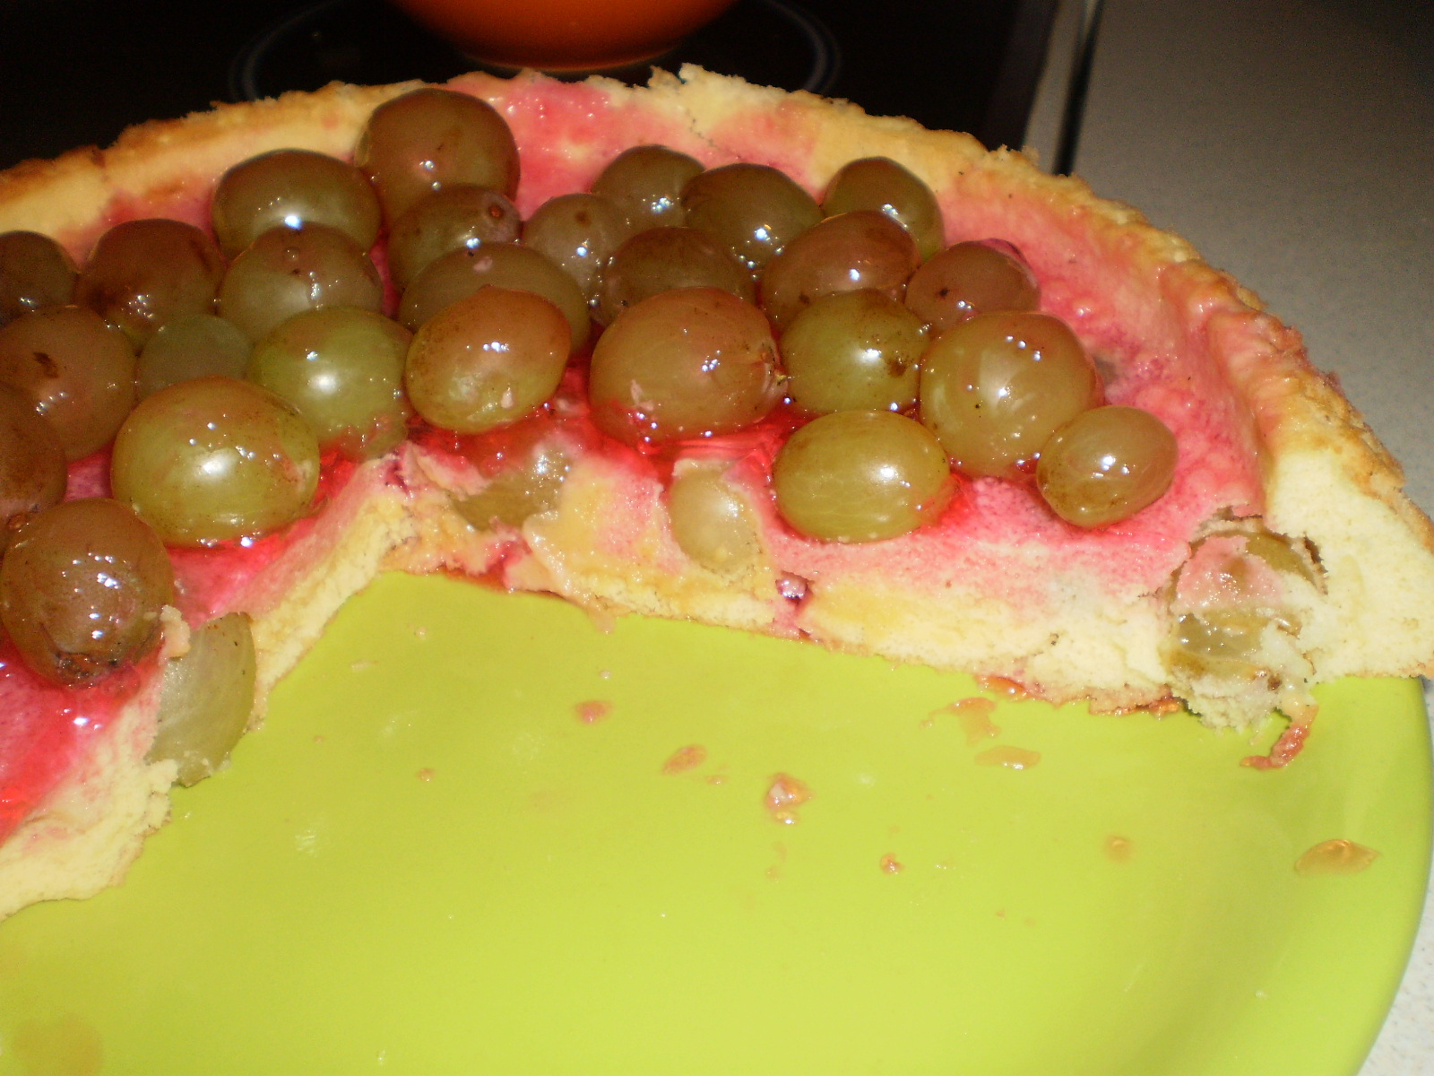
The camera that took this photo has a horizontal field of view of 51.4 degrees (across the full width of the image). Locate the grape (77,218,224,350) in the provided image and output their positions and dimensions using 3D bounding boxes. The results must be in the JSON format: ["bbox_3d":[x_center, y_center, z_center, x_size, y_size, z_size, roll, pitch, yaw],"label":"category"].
[{"bbox_3d":[-0.086,-0.038,0.225,0.021,0.019,0.019,1,39,0],"label":"grape"}]

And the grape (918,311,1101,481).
[{"bbox_3d":[0.040,-0.020,0.205,0.024,0.023,0.023,1,39,0],"label":"grape"}]

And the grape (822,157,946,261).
[{"bbox_3d":[0.028,-0.055,0.253,0.021,0.020,0.021,0,39,0],"label":"grape"}]

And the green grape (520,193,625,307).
[{"bbox_3d":[-0.023,-0.047,0.243,0.019,0.019,0.019,0,39,0],"label":"green grape"}]

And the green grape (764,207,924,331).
[{"bbox_3d":[0.019,-0.040,0.229,0.025,0.019,0.019,-12,41,-15],"label":"green grape"}]

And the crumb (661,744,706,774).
[{"bbox_3d":[-0.004,0.029,0.194,0.006,0.002,0.004,-27,46,-29],"label":"crumb"}]

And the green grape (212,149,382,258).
[{"bbox_3d":[-0.071,-0.055,0.251,0.029,0.021,0.025,0,39,0],"label":"green grape"}]

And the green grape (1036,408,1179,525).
[{"bbox_3d":[0.052,-0.010,0.197,0.020,0.015,0.015,-21,44,-24],"label":"green grape"}]

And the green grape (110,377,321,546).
[{"bbox_3d":[-0.064,-0.010,0.191,0.025,0.021,0.021,6,40,6],"label":"green grape"}]

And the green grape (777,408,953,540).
[{"bbox_3d":[0.019,-0.008,0.193,0.023,0.017,0.017,1,39,0],"label":"green grape"}]

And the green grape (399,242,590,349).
[{"bbox_3d":[-0.033,-0.033,0.220,0.028,0.020,0.020,7,40,8],"label":"green grape"}]

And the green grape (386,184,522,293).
[{"bbox_3d":[-0.043,-0.049,0.245,0.022,0.019,0.021,0,39,0],"label":"green grape"}]

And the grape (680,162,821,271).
[{"bbox_3d":[0.006,-0.054,0.252,0.024,0.019,0.022,0,39,0],"label":"grape"}]

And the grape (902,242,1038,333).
[{"bbox_3d":[0.039,-0.038,0.231,0.021,0.016,0.016,-5,40,-8],"label":"grape"}]

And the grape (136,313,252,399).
[{"bbox_3d":[-0.078,-0.025,0.223,0.018,0.017,0.017,0,39,0],"label":"grape"}]

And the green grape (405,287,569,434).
[{"bbox_3d":[-0.034,-0.026,0.217,0.024,0.021,0.023,0,39,0],"label":"green grape"}]

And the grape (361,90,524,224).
[{"bbox_3d":[-0.046,-0.062,0.244,0.026,0.023,0.023,1,39,0],"label":"grape"}]

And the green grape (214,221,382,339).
[{"bbox_3d":[-0.063,-0.037,0.224,0.024,0.020,0.020,1,39,0],"label":"green grape"}]

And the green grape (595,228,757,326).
[{"bbox_3d":[-0.006,-0.039,0.233,0.025,0.020,0.023,0,39,0],"label":"green grape"}]

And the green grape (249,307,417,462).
[{"bbox_3d":[-0.056,-0.023,0.215,0.024,0.021,0.023,0,39,0],"label":"green grape"}]

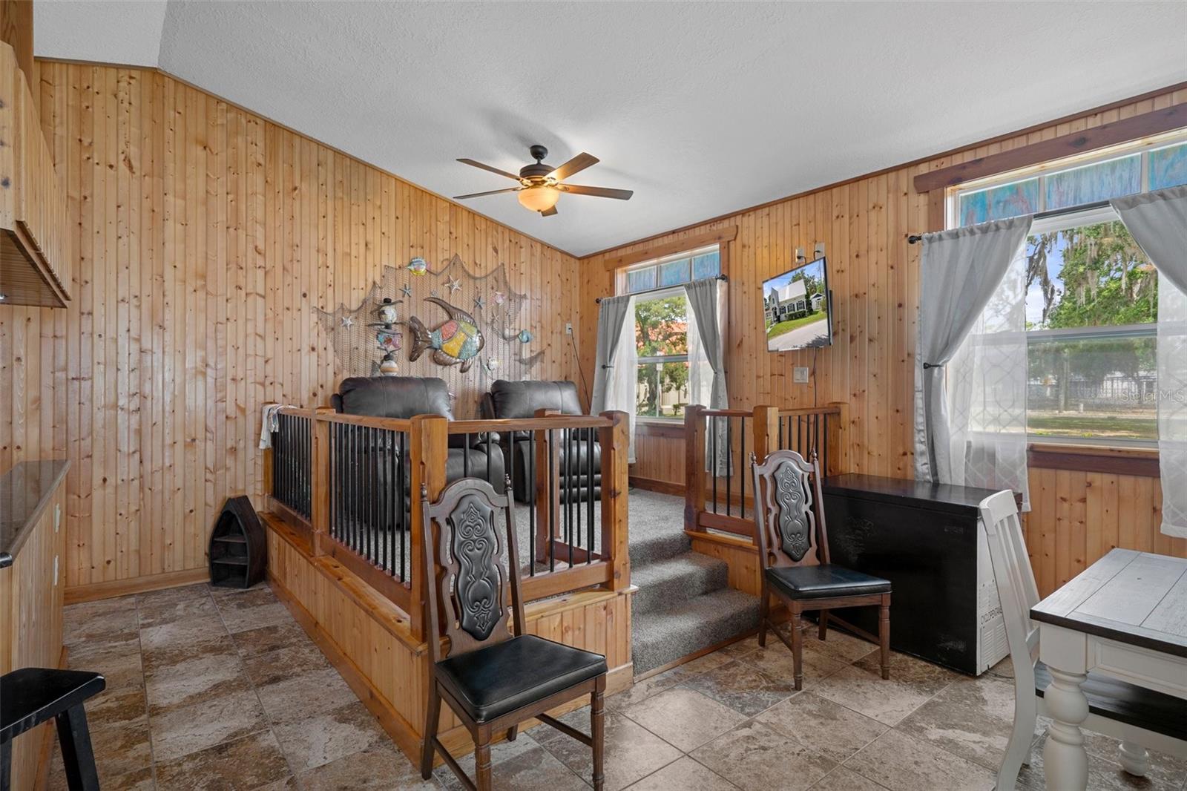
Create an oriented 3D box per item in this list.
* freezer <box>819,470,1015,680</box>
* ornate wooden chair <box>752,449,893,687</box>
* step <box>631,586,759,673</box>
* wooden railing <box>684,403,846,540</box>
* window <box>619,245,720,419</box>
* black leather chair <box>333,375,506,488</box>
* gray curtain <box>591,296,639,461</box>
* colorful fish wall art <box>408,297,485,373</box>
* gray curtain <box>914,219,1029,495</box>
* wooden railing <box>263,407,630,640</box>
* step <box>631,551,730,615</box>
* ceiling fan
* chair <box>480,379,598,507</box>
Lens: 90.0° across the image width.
[{"bbox_3d":[1.850,0.972,3.545,0.667,0.845,1.011,0,1,-39],"label":"freezer"},{"bbox_3d":[1.149,0.855,3.139,0.506,1.071,0.631,0,0,-13],"label":"ornate wooden chair"},{"bbox_3d":[0.518,1.302,3.319,1.058,0.173,0.312,0,1,-39],"label":"step"},{"bbox_3d":[1.210,0.489,4.090,1.008,0.859,0.632,0,1,-39],"label":"wooden railing"},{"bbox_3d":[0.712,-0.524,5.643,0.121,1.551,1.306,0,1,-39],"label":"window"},{"bbox_3d":[-1.362,0.399,4.682,0.982,1.032,1.032,0,0,-39],"label":"black leather chair"},{"bbox_3d":[0.195,-0.181,6.051,0.107,1.690,0.682,0,1,-39],"label":"gray curtain"},{"bbox_3d":[-1.356,-0.570,5.578,0.774,0.720,0.057,0,1,-39],"label":"colorful fish wall art"},{"bbox_3d":[2.206,-0.179,3.479,0.118,1.598,0.610,0,0,-39],"label":"gray curtain"},{"bbox_3d":[-1.192,0.490,3.735,1.061,0.855,3.065,0,0,-39],"label":"wooden railing"},{"bbox_3d":[0.354,1.147,3.569,1.022,0.162,0.314,0,0,-39],"label":"step"},{"bbox_3d":[-0.410,-1.597,4.403,1.395,0.491,1.395,0,0,-39],"label":"ceiling fan"},{"bbox_3d":[-0.352,0.399,5.558,0.963,1.032,1.022,0,0,-39],"label":"chair"}]

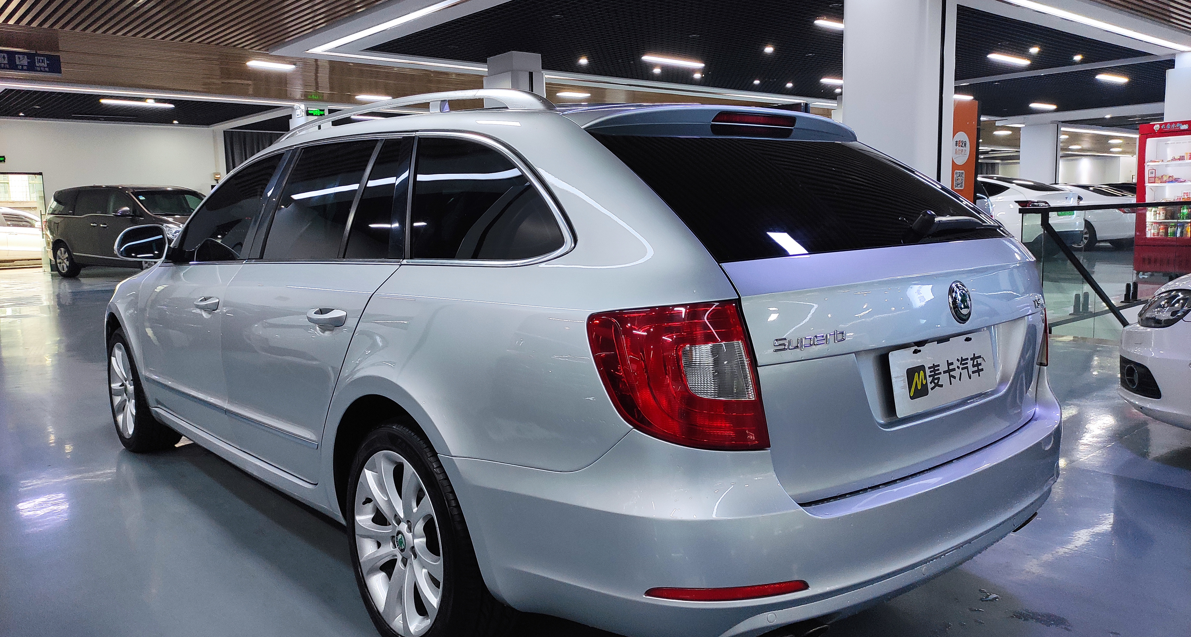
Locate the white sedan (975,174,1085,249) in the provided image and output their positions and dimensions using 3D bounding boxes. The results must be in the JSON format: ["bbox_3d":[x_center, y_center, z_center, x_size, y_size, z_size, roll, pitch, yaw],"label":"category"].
[{"bbox_3d":[7.629,-2.246,18.223,1.890,1.540,4.720,-5,8,-30],"label":"white sedan"}]

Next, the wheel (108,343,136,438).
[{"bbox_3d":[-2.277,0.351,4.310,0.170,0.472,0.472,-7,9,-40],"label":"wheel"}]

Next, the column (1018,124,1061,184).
[{"bbox_3d":[10.558,-3.174,20.412,0.500,2.765,0.650,-8,10,-40],"label":"column"}]

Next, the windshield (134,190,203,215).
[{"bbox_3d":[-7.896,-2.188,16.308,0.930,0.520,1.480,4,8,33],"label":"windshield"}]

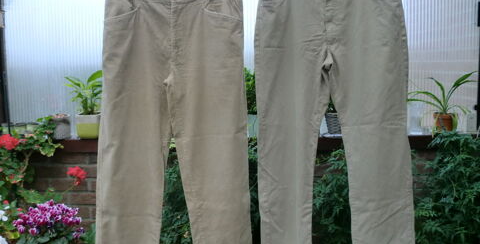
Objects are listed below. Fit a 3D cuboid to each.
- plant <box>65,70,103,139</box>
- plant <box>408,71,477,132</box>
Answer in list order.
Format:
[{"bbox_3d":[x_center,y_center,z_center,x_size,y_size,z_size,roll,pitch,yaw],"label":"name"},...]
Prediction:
[{"bbox_3d":[-0.836,-0.099,2.660,0.250,0.370,0.240,0,5,0],"label":"plant"},{"bbox_3d":[1.135,-0.115,2.720,0.390,0.350,0.330,0,5,0],"label":"plant"}]

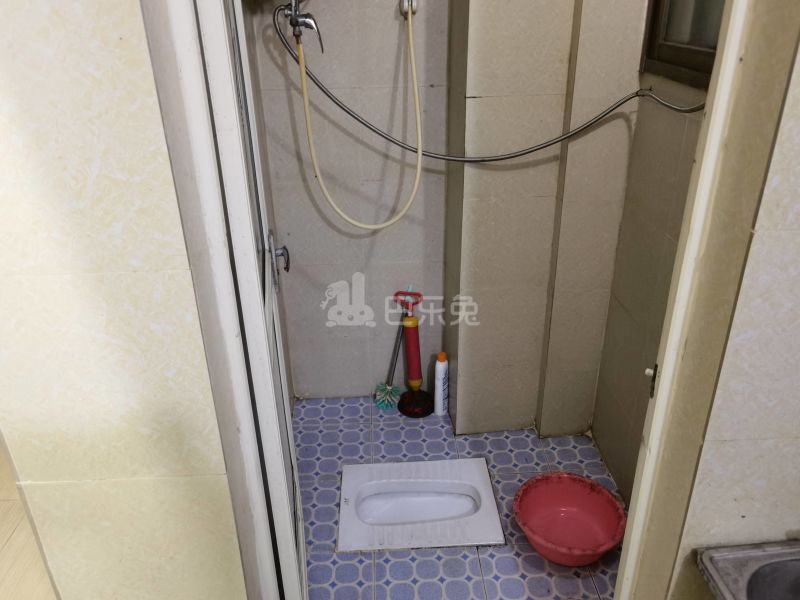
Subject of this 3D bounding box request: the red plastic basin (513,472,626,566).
[{"bbox_3d":[0.493,0.648,1.817,0.315,0.106,0.315,-1,26,0],"label":"red plastic basin"}]

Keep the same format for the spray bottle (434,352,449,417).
[{"bbox_3d":[0.156,0.316,2.349,0.051,0.257,0.051,-2,26,-2],"label":"spray bottle"}]

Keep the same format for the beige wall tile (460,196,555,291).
[{"bbox_3d":[0.343,-0.176,1.977,0.298,0.302,0.010,-3,26,-4],"label":"beige wall tile"}]

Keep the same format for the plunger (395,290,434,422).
[{"bbox_3d":[0.049,0.195,2.345,0.150,0.480,0.150,-4,22,-1],"label":"plunger"}]

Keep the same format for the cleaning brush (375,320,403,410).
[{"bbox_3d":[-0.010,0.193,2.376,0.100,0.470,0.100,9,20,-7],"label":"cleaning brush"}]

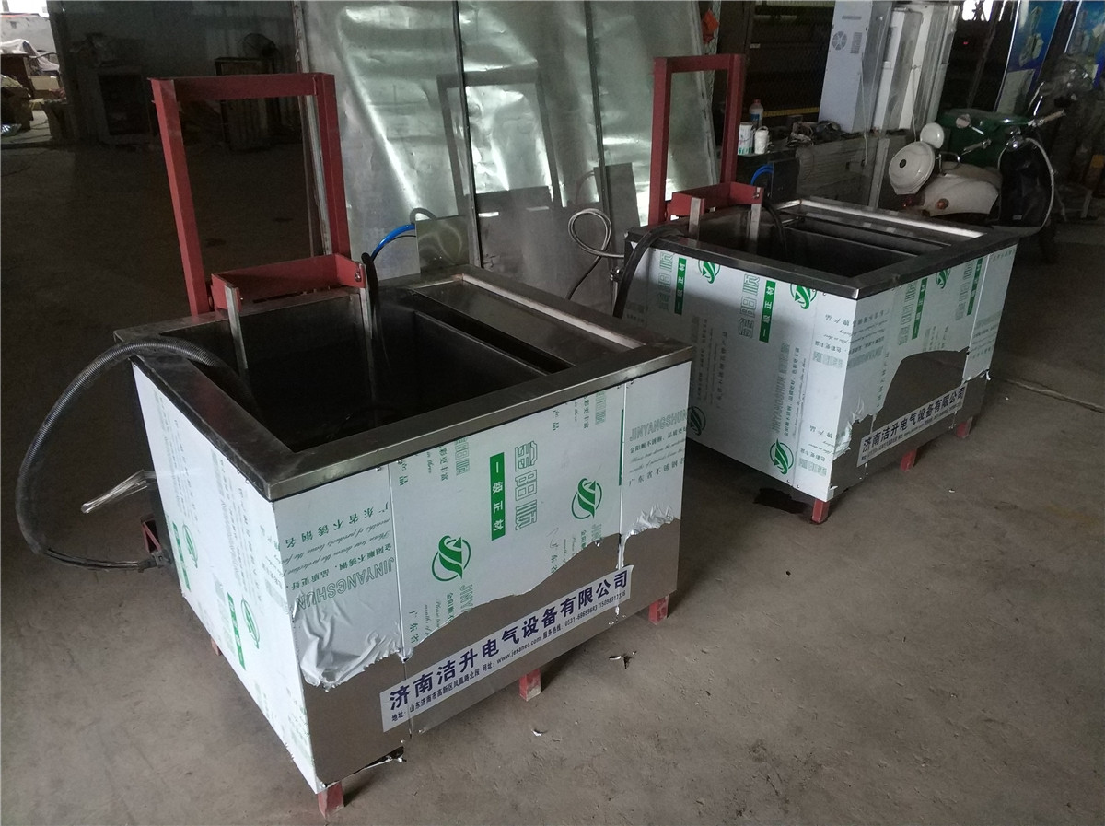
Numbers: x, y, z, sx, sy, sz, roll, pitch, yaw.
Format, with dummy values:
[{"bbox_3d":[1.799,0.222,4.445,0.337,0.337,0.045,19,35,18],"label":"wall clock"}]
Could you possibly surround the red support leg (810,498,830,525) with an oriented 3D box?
[{"bbox_3d":[0.890,0.319,2.855,0.044,0.075,0.037,-20,32,-36],"label":"red support leg"}]

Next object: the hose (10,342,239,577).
[{"bbox_3d":[-1.099,0.162,2.395,0.658,0.764,0.306,0,25,0],"label":"hose"}]

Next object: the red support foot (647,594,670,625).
[{"bbox_3d":[0.293,0.541,2.379,0.044,0.072,0.037,-19,31,-35],"label":"red support foot"}]

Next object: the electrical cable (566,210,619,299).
[{"bbox_3d":[0.184,-0.649,3.542,0.252,0.387,0.161,0,25,0],"label":"electrical cable"}]

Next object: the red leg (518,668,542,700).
[{"bbox_3d":[-0.056,0.661,2.119,0.044,0.072,0.037,-19,31,-35],"label":"red leg"}]

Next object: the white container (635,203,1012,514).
[{"bbox_3d":[1.071,-0.359,3.594,1.151,0.782,1.052,-19,31,-36],"label":"white container"}]

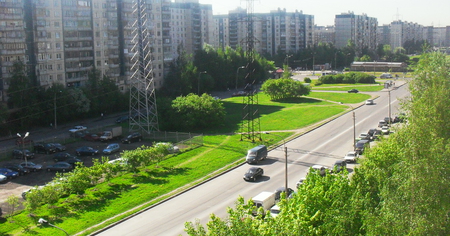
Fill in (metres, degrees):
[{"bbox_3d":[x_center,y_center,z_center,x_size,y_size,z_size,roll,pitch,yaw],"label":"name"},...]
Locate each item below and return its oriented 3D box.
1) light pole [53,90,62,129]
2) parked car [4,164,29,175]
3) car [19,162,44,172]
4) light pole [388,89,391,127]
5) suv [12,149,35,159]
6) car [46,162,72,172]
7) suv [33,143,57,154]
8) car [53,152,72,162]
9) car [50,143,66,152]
[{"bbox_3d":[-40.502,-1.791,118.848,1.700,9.000,0.350,5,11,29],"label":"light pole"},{"bbox_3d":[-36.132,8.911,85.865,4.500,1.650,1.800,6,12,30],"label":"parked car"},{"bbox_3d":[-32.675,8.168,83.140,4.200,1.420,1.680,3,10,20],"label":"car"},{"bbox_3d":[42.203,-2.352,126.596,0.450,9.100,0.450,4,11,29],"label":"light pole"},{"bbox_3d":[-40.208,7.292,98.706,4.300,1.470,1.720,3,10,25],"label":"suv"},{"bbox_3d":[-27.628,8.195,82.809,4.350,1.420,1.700,2,10,14],"label":"car"},{"bbox_3d":[-34.469,5.987,94.965,4.600,1.720,1.820,5,11,26],"label":"suv"},{"bbox_3d":[-28.837,7.110,89.054,4.300,1.450,1.700,4,11,25],"label":"car"},{"bbox_3d":[-35.489,6.301,104.418,4.200,1.450,1.720,3,10,25],"label":"car"}]

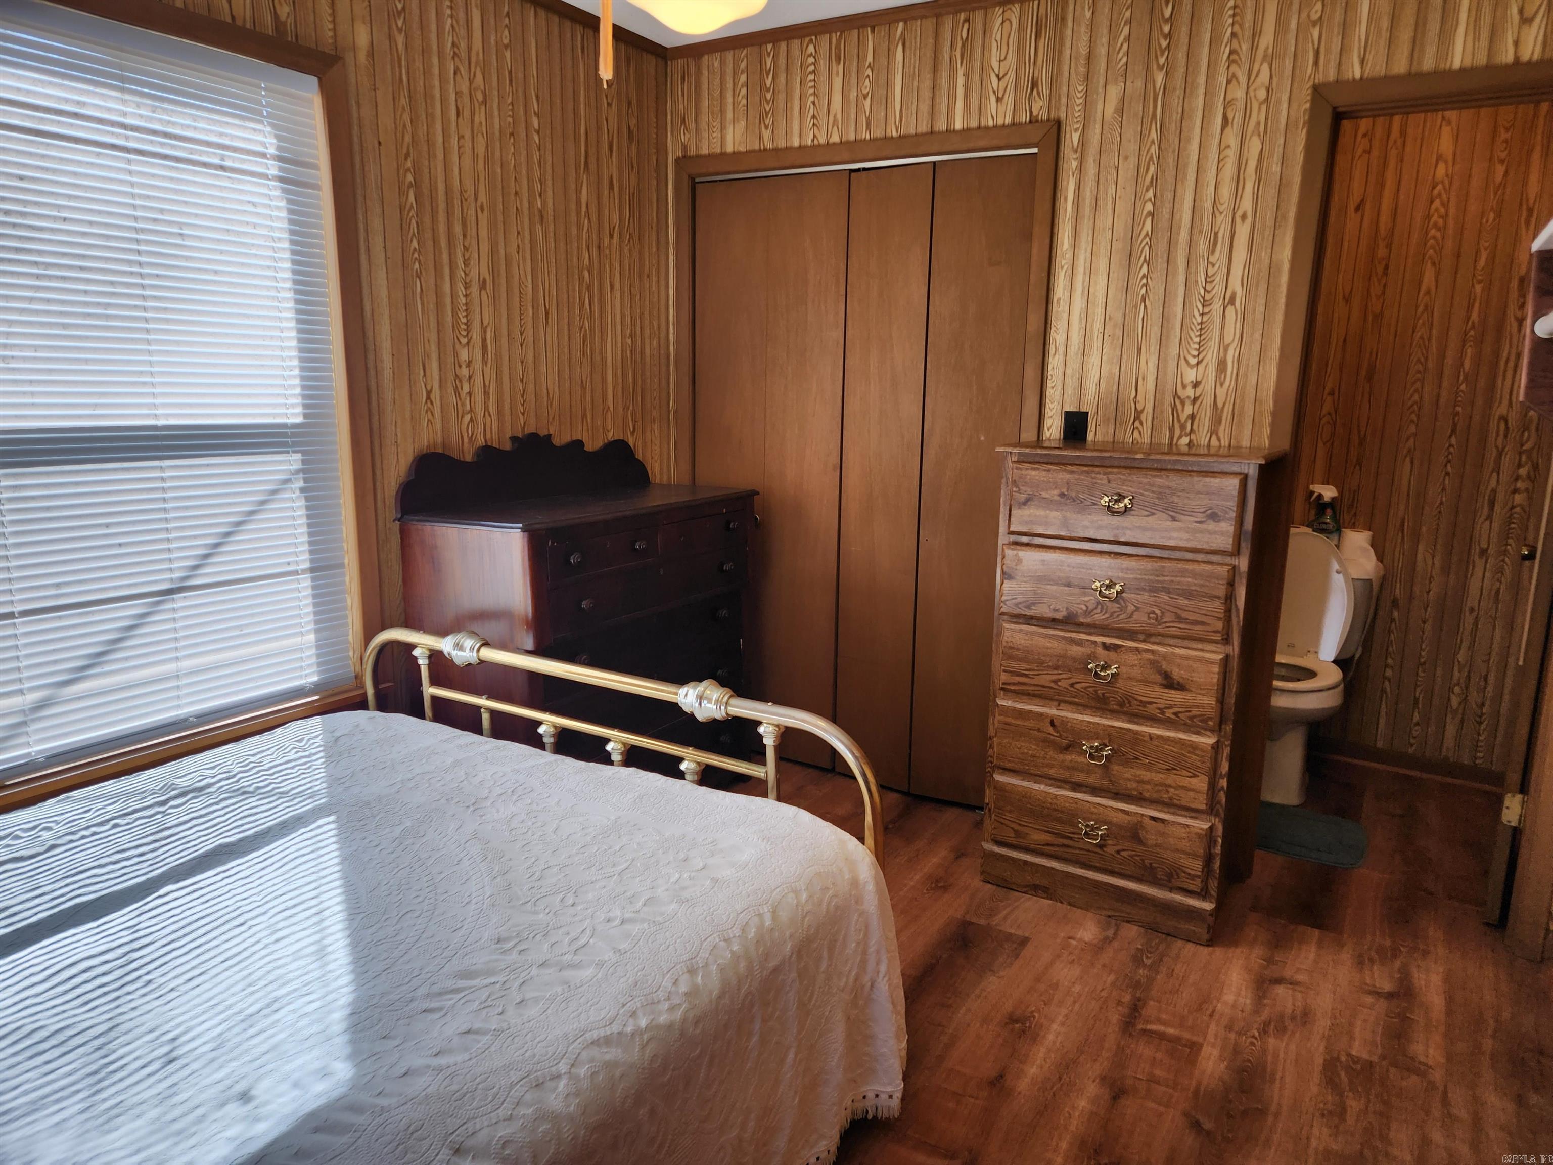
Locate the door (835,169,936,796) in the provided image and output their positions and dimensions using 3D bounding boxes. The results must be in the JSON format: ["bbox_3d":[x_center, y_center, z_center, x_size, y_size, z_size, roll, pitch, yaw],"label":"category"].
[{"bbox_3d":[0.356,-0.299,3.367,0.297,1.985,0.045,10,14,37],"label":"door"}]

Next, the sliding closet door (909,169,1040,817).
[{"bbox_3d":[0.611,-0.262,3.209,0.297,1.985,0.045,6,13,25],"label":"sliding closet door"}]

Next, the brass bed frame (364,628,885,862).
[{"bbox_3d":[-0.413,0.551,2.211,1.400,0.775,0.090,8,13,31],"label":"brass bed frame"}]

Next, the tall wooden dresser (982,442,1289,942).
[{"bbox_3d":[0.933,0.246,2.770,0.625,1.200,0.435,8,13,31],"label":"tall wooden dresser"}]

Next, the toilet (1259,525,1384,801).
[{"bbox_3d":[1.763,0.276,3.562,0.460,0.860,0.680,8,13,31],"label":"toilet"}]

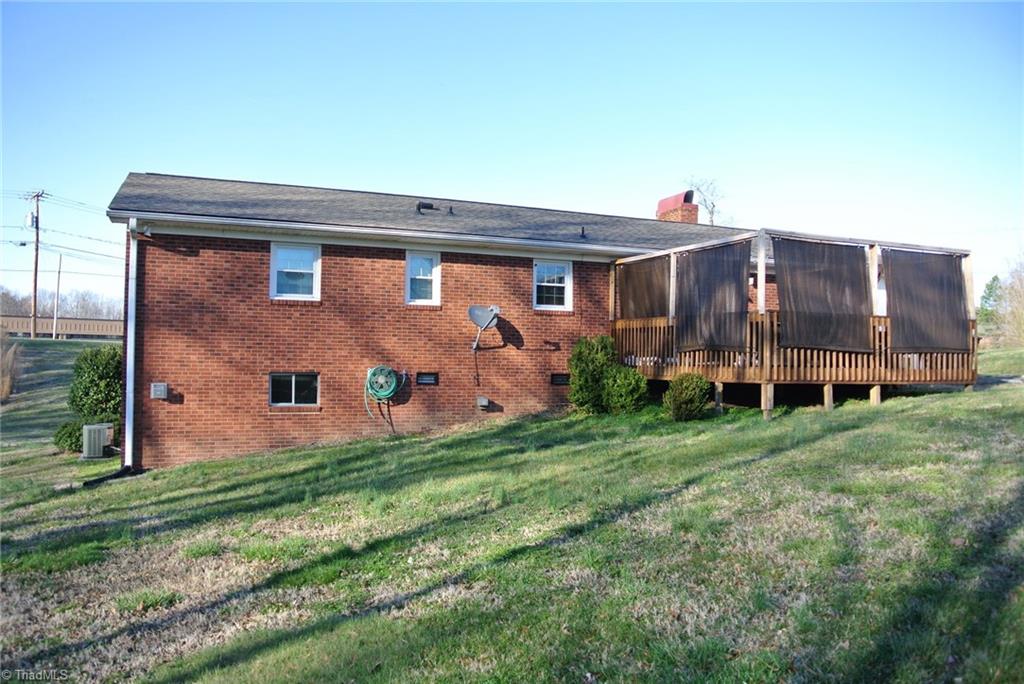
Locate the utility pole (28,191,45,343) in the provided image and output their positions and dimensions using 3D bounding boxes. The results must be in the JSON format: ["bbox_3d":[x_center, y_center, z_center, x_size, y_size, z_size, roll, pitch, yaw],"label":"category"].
[{"bbox_3d":[-32.797,-5.346,53.000,2.200,10.300,0.650,-1,-2,44],"label":"utility pole"}]

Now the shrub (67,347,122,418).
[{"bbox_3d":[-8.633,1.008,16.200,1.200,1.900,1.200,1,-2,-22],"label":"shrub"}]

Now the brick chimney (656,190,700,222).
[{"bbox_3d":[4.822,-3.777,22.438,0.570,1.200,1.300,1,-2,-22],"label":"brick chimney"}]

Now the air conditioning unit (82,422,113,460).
[{"bbox_3d":[-8.045,1.936,14.950,0.500,0.670,0.520,1,-2,-22],"label":"air conditioning unit"}]

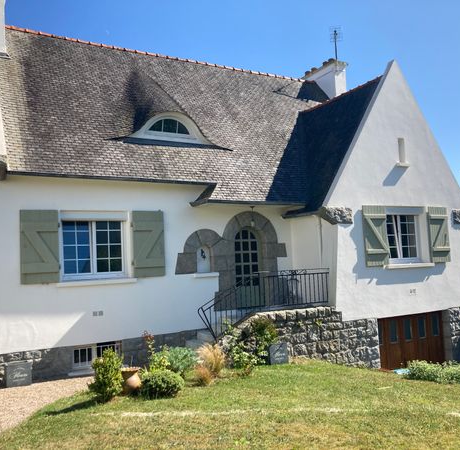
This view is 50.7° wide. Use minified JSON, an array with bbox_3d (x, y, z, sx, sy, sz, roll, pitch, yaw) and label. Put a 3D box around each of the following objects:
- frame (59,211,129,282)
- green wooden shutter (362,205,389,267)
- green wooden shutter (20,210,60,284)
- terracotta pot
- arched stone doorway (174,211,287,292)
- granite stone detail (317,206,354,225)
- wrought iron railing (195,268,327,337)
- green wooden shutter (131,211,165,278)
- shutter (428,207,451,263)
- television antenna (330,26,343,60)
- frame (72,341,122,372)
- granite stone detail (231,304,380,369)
[{"bbox_3d":[-2.859,0.438,10.227,1.454,1.434,0.152,0,-5,-32],"label":"frame"},{"bbox_3d":[3.425,0.264,11.340,0.758,1.424,0.050,0,-5,-32],"label":"green wooden shutter"},{"bbox_3d":[-3.708,0.429,9.526,0.717,1.439,0.051,0,-5,-32],"label":"green wooden shutter"},{"bbox_3d":[-1.568,2.451,7.649,0.313,0.424,0.313,-3,-4,0],"label":"terracotta pot"},{"bbox_3d":[0.070,0.796,12.011,3.202,2.262,0.303,0,-5,-32],"label":"arched stone doorway"},{"bbox_3d":[2.341,-0.205,10.835,0.848,0.389,0.283,0,-5,-32],"label":"granite stone detail"},{"bbox_3d":[0.848,1.625,10.322,3.397,1.244,0.080,0,-6,-30],"label":"wrought iron railing"},{"bbox_3d":[-1.709,0.395,10.315,0.684,1.385,0.060,0,-6,-30],"label":"green wooden shutter"},{"bbox_3d":[5.470,0.261,12.647,0.740,1.430,0.060,0,-6,-30],"label":"shutter"},{"bbox_3d":[3.756,-6.337,17.036,0.420,1.200,0.550,-4,-5,14],"label":"television antenna"},{"bbox_3d":[-2.623,2.586,9.666,0.974,0.467,0.100,0,-6,-30],"label":"frame"},{"bbox_3d":[1.601,2.476,10.253,3.939,1.495,0.404,0,-5,-32],"label":"granite stone detail"}]

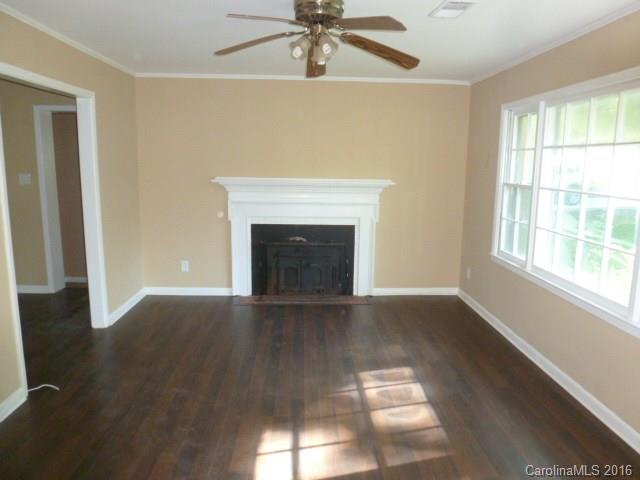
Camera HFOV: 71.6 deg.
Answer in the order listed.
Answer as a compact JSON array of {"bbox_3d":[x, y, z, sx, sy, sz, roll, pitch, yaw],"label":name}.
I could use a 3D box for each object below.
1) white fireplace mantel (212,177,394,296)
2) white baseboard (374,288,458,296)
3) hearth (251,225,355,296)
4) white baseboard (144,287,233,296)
[{"bbox_3d":[-0.179,0.006,4.994,1.980,1.356,0.200,0,10,-3],"label":"white fireplace mantel"},{"bbox_3d":[1.137,0.623,5.250,0.997,0.097,0.022,0,10,-3],"label":"white baseboard"},{"bbox_3d":[-0.197,0.222,5.265,1.192,0.838,0.300,0,10,-3],"label":"hearth"},{"bbox_3d":[-1.512,0.600,5.131,0.988,0.097,0.022,0,10,-3],"label":"white baseboard"}]

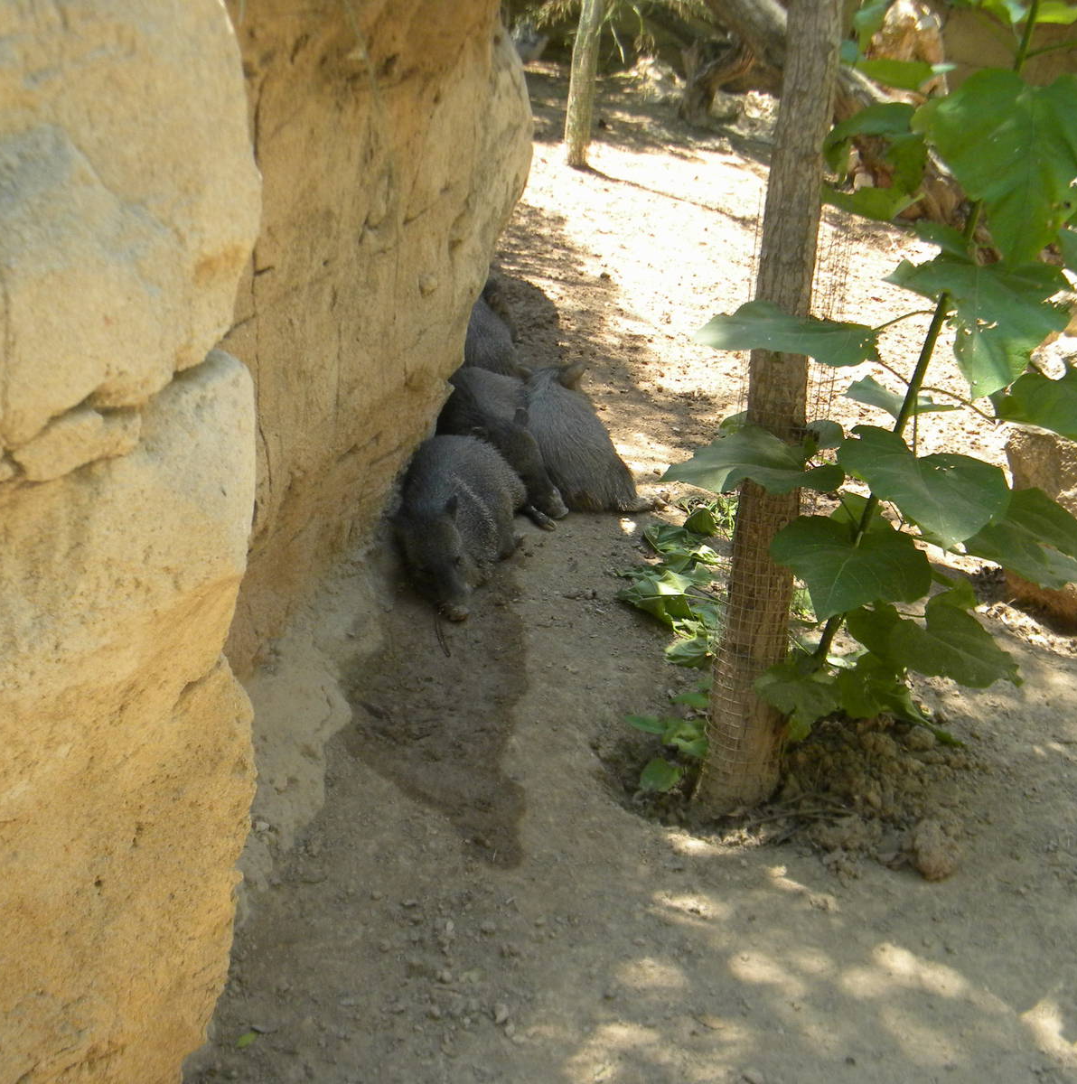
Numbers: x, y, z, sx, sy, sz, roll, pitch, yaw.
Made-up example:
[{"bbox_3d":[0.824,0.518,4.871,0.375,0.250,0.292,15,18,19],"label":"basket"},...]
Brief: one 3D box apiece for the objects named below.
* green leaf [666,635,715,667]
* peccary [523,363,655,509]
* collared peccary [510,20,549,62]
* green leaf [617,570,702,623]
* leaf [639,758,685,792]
[{"bbox_3d":[0.366,0.272,4.114,0.110,0.050,0.090,3,22,0],"label":"green leaf"},{"bbox_3d":[0.109,-0.365,5.308,0.330,0.310,0.740,-5,23,-18],"label":"peccary"},{"bbox_3d":[-0.307,-4.264,14.464,0.850,0.430,0.280,-1,22,-9],"label":"collared peccary"},{"bbox_3d":[0.308,0.150,4.368,0.205,0.080,0.150,3,22,0],"label":"green leaf"},{"bbox_3d":[0.260,0.487,3.621,0.095,0.050,0.080,3,22,0],"label":"leaf"}]

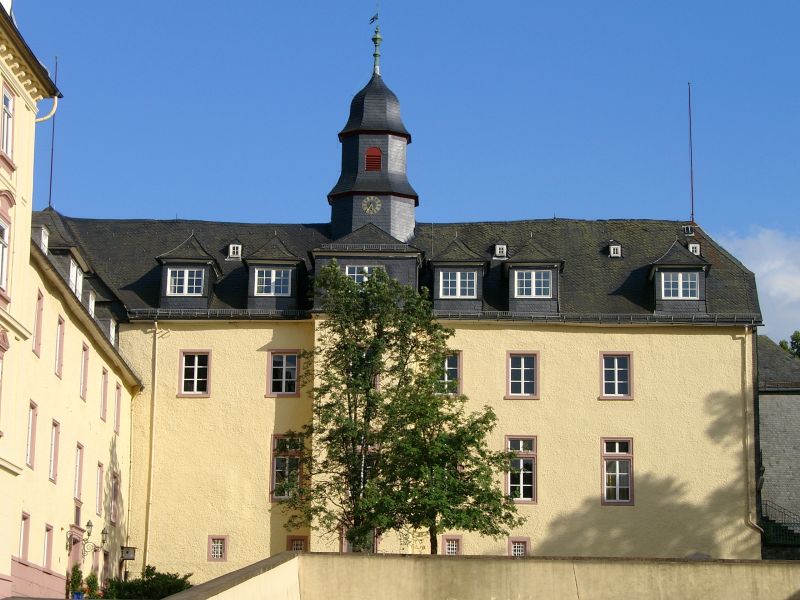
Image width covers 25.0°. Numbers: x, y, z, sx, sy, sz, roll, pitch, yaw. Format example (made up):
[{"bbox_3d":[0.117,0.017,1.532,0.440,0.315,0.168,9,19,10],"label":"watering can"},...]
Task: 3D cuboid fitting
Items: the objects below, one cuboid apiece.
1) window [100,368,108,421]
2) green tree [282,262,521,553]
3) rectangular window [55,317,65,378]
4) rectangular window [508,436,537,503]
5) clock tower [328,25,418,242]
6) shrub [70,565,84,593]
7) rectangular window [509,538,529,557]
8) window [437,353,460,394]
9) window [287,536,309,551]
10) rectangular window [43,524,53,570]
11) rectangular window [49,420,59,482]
[{"bbox_3d":[-10.973,3.492,66.498,0.200,1.920,1.120,0,-13,0],"label":"window"},{"bbox_3d":[0.055,4.202,67.762,8.700,11.244,7.200,0,-13,2],"label":"green tree"},{"bbox_3d":[-10.991,1.528,57.973,0.200,1.930,1.150,0,-13,0],"label":"rectangular window"},{"bbox_3d":[5.094,7.118,75.472,1.315,2.860,0.250,0,-13,2],"label":"rectangular window"},{"bbox_3d":[-1.184,-7.867,83.906,4.057,10.534,4.057,0,-13,2],"label":"clock tower"},{"bbox_3d":[-10.425,9.002,58.268,0.430,0.930,0.430,0,-13,0],"label":"shrub"},{"bbox_3d":[4.737,9.979,71.674,0.800,1.000,0.200,0,-13,1],"label":"rectangular window"},{"bbox_3d":[1.972,3.196,76.455,1.355,2.023,0.250,0,-13,2],"label":"window"},{"bbox_3d":[-4.258,10.367,75.001,0.875,1.074,0.250,0,-13,2],"label":"window"},{"bbox_3d":[-11.516,8.109,58.685,0.250,1.530,1.350,1,-13,0],"label":"rectangular window"},{"bbox_3d":[-11.023,4.825,57.184,0.200,1.950,1.150,0,-13,0],"label":"rectangular window"}]

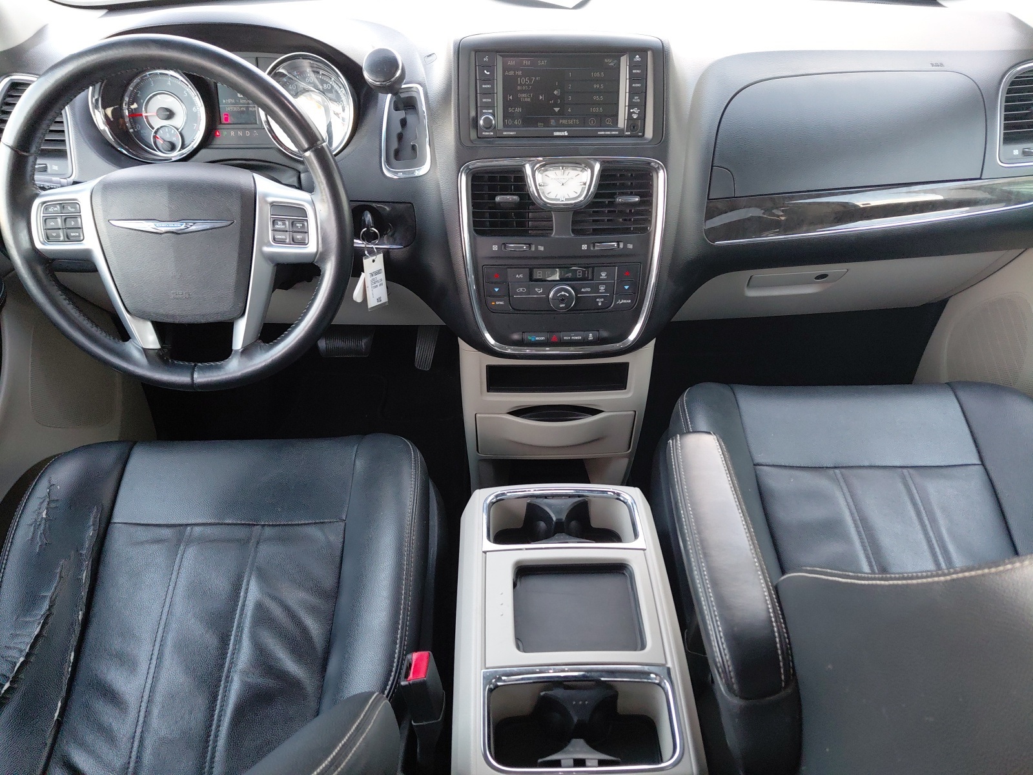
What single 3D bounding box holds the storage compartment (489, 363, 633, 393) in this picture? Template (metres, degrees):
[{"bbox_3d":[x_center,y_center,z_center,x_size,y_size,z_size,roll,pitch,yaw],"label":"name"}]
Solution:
[{"bbox_3d":[0.057,-0.040,1.061,0.190,0.048,0.080,-1,41,-1],"label":"storage compartment"}]

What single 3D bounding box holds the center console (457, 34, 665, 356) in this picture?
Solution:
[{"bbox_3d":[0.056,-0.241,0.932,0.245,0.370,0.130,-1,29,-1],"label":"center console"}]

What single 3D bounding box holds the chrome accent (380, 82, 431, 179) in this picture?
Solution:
[{"bbox_3d":[-0.136,-0.312,0.914,0.060,0.118,0.028,-1,14,-1],"label":"chrome accent"}]

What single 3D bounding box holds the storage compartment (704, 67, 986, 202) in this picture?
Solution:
[{"bbox_3d":[0.428,-0.329,0.968,0.350,0.135,0.095,-4,31,-4],"label":"storage compartment"}]

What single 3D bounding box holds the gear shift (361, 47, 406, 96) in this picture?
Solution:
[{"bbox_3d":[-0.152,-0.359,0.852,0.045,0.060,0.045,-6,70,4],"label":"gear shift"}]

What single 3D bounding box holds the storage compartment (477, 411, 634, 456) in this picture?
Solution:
[{"bbox_3d":[0.056,0.031,1.133,0.222,0.085,0.110,-1,41,-1],"label":"storage compartment"}]

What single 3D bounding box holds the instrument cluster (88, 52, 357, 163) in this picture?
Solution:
[{"bbox_3d":[-0.366,-0.351,0.928,0.320,0.126,0.080,-1,29,-1],"label":"instrument cluster"}]

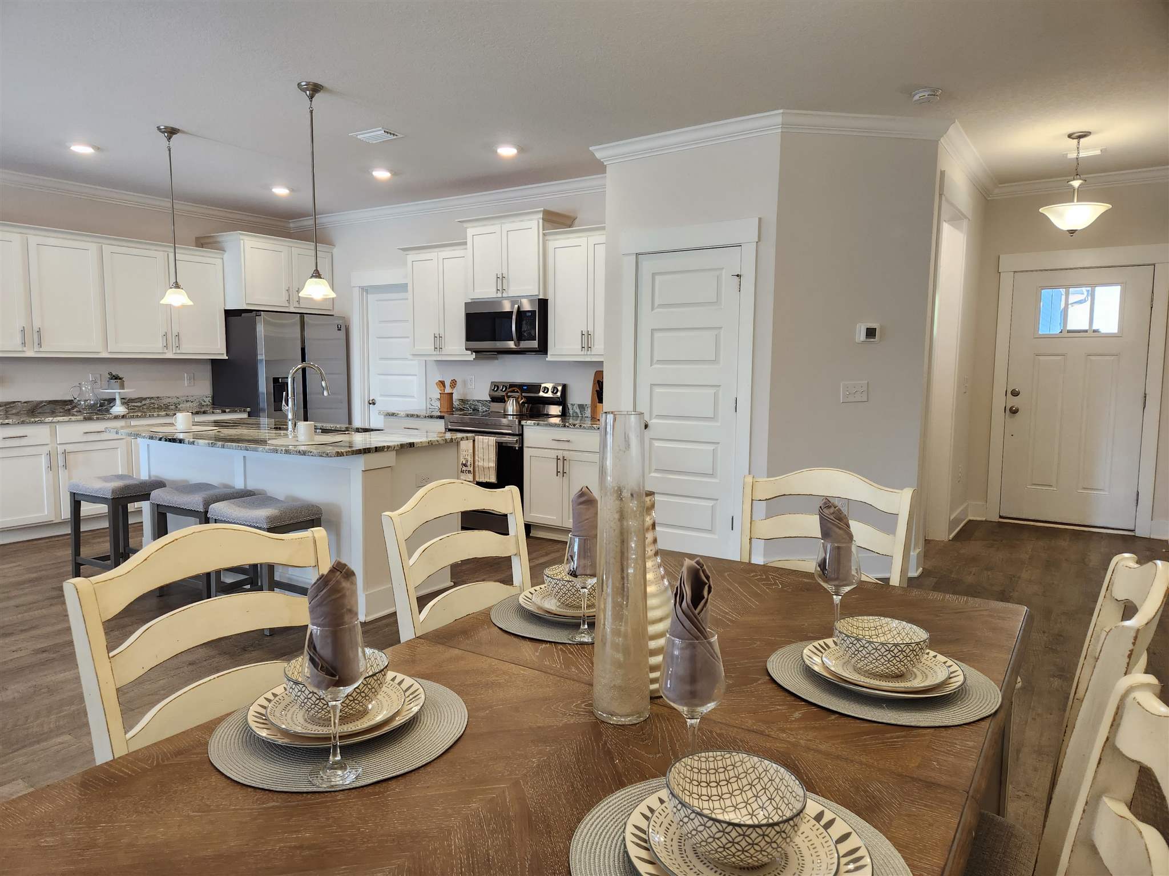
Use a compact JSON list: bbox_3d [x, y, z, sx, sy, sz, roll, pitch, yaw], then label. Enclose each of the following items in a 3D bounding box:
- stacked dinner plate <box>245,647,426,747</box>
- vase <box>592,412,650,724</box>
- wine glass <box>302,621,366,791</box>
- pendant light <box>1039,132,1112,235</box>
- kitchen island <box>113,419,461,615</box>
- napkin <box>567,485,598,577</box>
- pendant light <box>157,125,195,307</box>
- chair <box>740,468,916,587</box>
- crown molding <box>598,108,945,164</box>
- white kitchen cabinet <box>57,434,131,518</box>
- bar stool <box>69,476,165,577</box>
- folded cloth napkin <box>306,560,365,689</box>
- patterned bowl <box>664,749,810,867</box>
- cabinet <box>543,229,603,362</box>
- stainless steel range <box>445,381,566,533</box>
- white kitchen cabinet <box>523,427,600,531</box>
[{"bbox_3d":[-0.389,0.406,1.237,0.272,0.090,0.272,0,6,0],"label":"stacked dinner plate"},{"bbox_3d":[0.060,0.198,1.208,0.090,0.474,0.090,0,6,0],"label":"vase"},{"bbox_3d":[-0.342,0.360,1.065,0.085,0.217,0.085,0,6,0],"label":"wine glass"},{"bbox_3d":[3.074,-1.576,4.855,0.395,0.619,0.395,4,7,34],"label":"pendant light"},{"bbox_3d":[-1.950,0.415,4.769,2.450,0.914,1.060,4,7,34],"label":"kitchen island"},{"bbox_3d":[0.002,0.187,1.522,0.058,0.180,0.063,4,7,33],"label":"napkin"},{"bbox_3d":[-2.532,-1.352,4.780,0.210,1.065,0.210,4,7,33],"label":"pendant light"},{"bbox_3d":[0.557,0.625,2.135,0.510,1.020,0.590,4,7,34],"label":"chair"},{"bbox_3d":[1.049,-1.820,4.640,2.204,0.097,0.504,2,6,15],"label":"crown molding"},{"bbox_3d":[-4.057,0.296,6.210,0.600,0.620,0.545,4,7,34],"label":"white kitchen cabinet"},{"bbox_3d":[-2.854,0.551,4.787,0.505,0.635,0.350,4,7,34],"label":"bar stool"},{"bbox_3d":[-0.338,0.254,1.051,0.074,0.183,0.072,4,7,33],"label":"folded cloth napkin"},{"bbox_3d":[0.172,0.427,0.888,0.152,0.065,0.152,0,6,0],"label":"patterned bowl"},{"bbox_3d":[0.095,-1.082,5.921,0.770,0.980,0.370,4,7,33],"label":"cabinet"},{"bbox_3d":[-0.634,0.141,6.316,0.765,1.170,0.670,4,7,33],"label":"stainless steel range"},{"bbox_3d":[0.012,0.286,5.883,0.690,0.820,0.615,4,7,34],"label":"white kitchen cabinet"}]

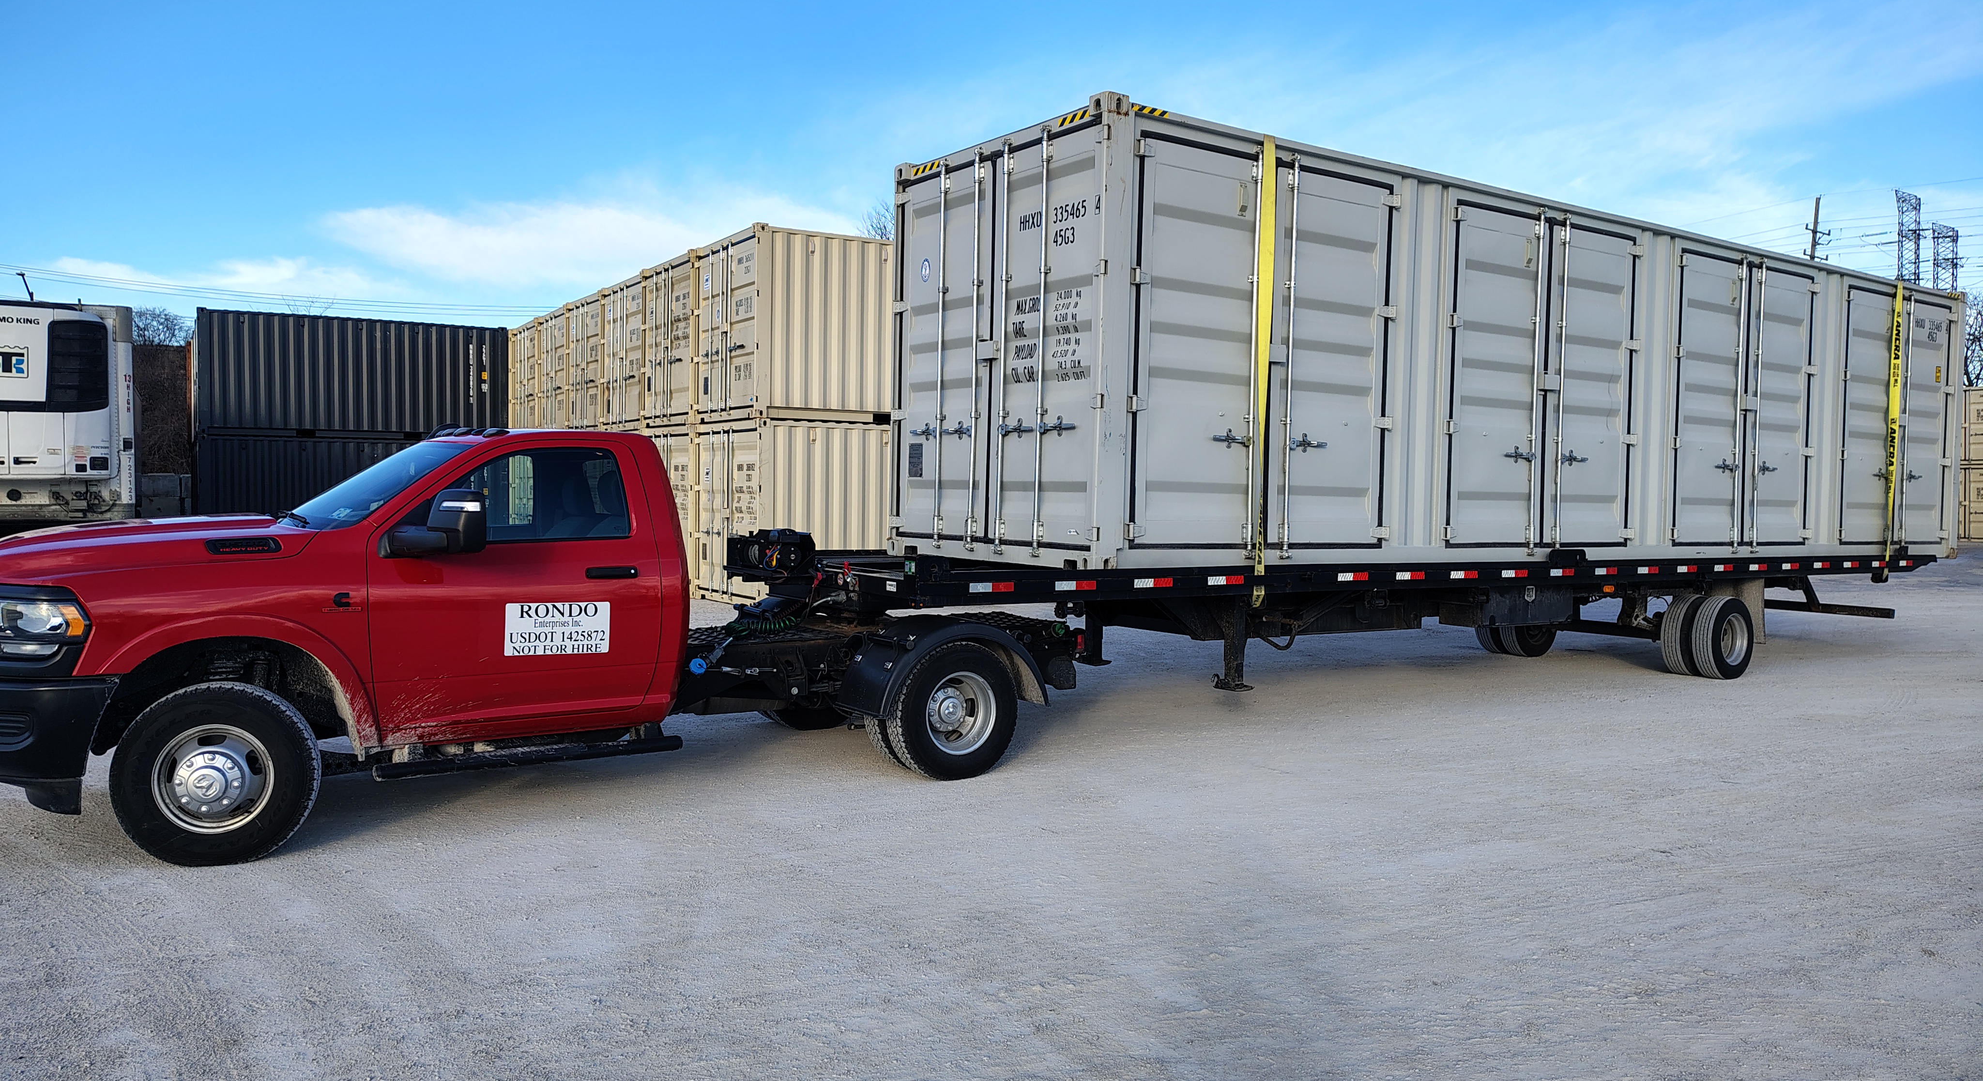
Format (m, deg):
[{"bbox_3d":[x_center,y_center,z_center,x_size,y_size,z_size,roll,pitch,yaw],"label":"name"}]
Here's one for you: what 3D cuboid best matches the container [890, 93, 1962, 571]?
[{"bbox_3d":[4.990,-1.298,12.728,12.192,2.896,2.438,0,2,-34],"label":"container"}]

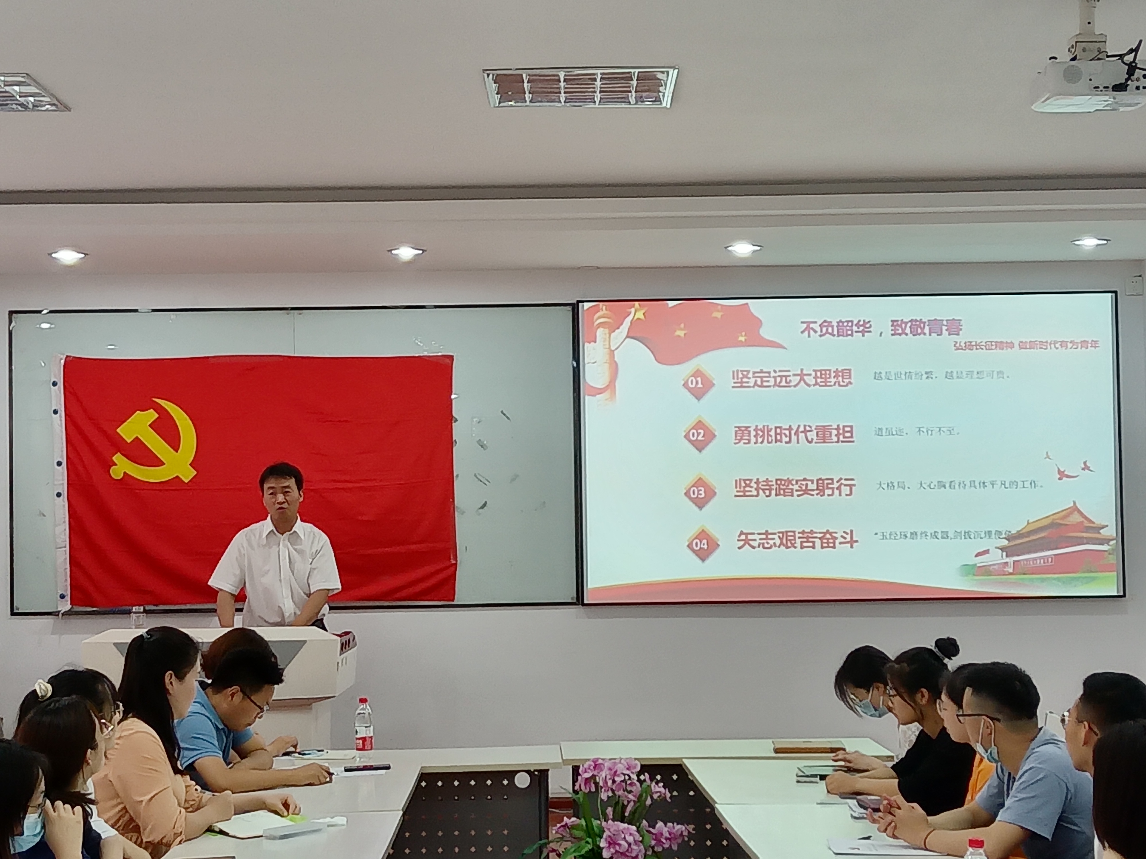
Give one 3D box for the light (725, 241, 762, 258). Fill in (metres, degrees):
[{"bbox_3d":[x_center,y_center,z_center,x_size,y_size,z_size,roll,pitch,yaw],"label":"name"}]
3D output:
[{"bbox_3d":[0.791,-0.828,10.256,0.175,0.060,0.175,-1,-3,0],"label":"light"}]

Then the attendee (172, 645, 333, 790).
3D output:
[{"bbox_3d":[-1.088,1.333,7.401,0.600,1.200,0.520,-1,-3,6],"label":"attendee"}]

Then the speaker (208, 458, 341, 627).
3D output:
[{"bbox_3d":[-1.287,0.960,9.624,0.560,1.629,0.400,-1,-3,-1],"label":"speaker"}]

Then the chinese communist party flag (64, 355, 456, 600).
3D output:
[{"bbox_3d":[-1.541,0.245,10.772,1.930,1.220,0.040,-1,-3,0],"label":"chinese communist party flag"}]

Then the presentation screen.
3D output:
[{"bbox_3d":[1.353,0.089,10.770,2.635,1.485,0.050,-1,-3,0],"label":"presentation screen"}]

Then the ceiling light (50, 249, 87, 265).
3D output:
[{"bbox_3d":[-2.306,-0.783,10.130,0.175,0.060,0.175,-1,-3,0],"label":"ceiling light"}]

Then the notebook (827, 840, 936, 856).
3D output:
[{"bbox_3d":[0.811,1.060,5.678,0.290,0.012,0.250,-1,-3,0],"label":"notebook"}]

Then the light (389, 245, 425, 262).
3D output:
[{"bbox_3d":[-0.764,-0.805,10.201,0.175,0.060,0.175,-1,-3,0],"label":"light"}]

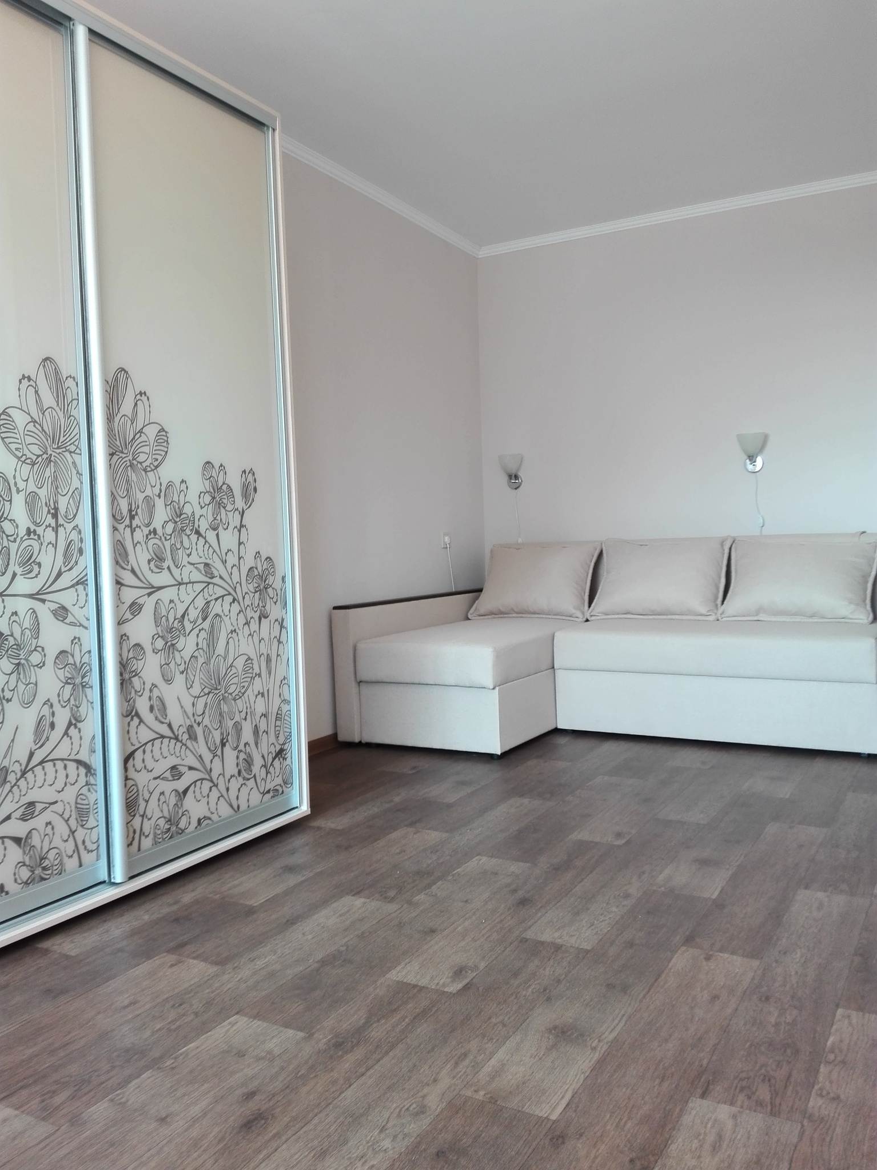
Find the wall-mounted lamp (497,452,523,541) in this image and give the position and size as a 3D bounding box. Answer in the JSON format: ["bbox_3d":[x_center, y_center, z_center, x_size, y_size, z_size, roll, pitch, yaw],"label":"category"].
[{"bbox_3d":[0.401,-0.491,5.184,0.145,0.503,0.150,0,4,30],"label":"wall-mounted lamp"}]

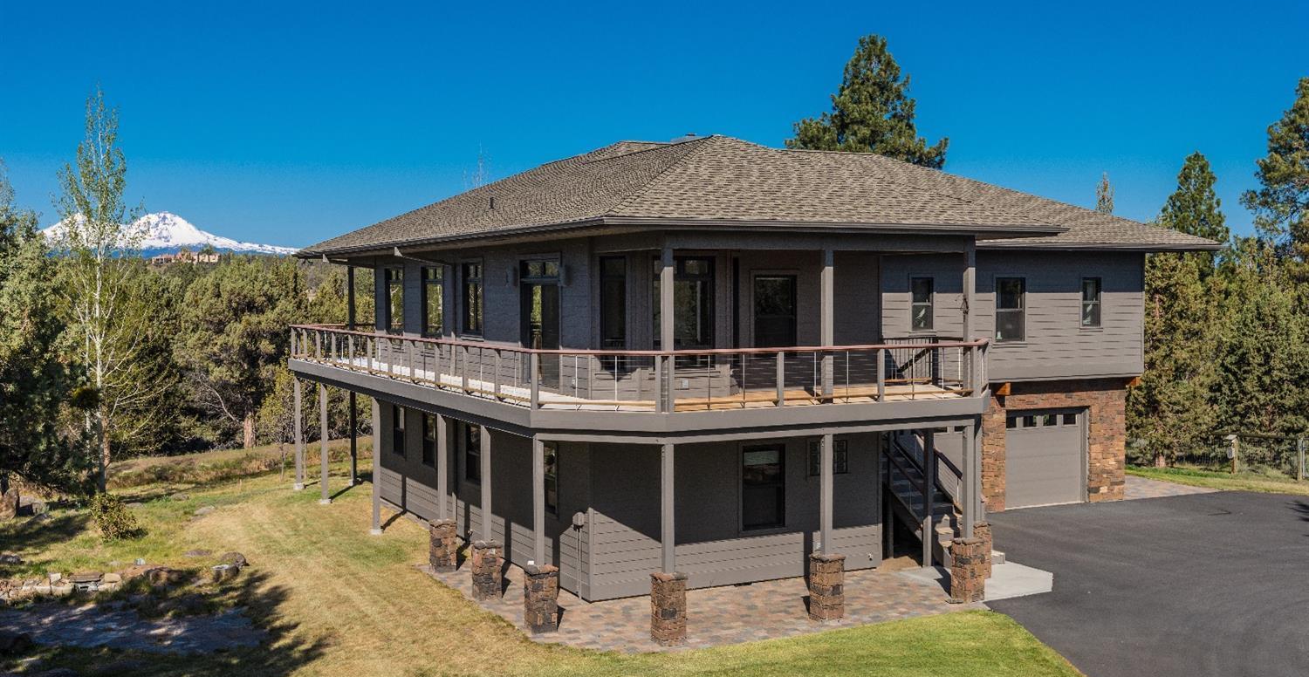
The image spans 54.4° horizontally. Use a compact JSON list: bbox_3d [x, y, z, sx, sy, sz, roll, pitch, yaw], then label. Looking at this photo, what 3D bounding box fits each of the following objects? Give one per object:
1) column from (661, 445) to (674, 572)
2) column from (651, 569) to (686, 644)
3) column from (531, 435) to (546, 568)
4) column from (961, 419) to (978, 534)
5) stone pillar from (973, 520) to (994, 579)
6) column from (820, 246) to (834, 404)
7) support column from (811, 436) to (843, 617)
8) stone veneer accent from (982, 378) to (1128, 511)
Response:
[{"bbox_3d":[0.205,2.558,19.124,0.142,1.970,0.142,-1,2,-27],"label":"column"},{"bbox_3d":[0.224,4.052,19.183,0.410,1.040,0.410,-1,2,-27],"label":"column"},{"bbox_3d":[-1.769,2.532,19.573,0.140,2.001,0.140,-1,2,-28],"label":"column"},{"bbox_3d":[5.412,2.466,21.888,0.140,2.029,0.140,-1,2,-28],"label":"column"},{"bbox_3d":[5.961,3.910,23.524,0.408,0.956,0.408,-1,2,-28],"label":"stone pillar"},{"bbox_3d":[2.765,-0.201,20.326,0.142,2.460,0.142,-1,2,-27],"label":"column"},{"bbox_3d":[2.777,3.012,20.439,0.410,3.010,0.410,-1,2,-27],"label":"support column"},{"bbox_3d":[9.873,2.565,31.633,4.869,3.152,0.350,-1,2,-28],"label":"stone veneer accent"}]

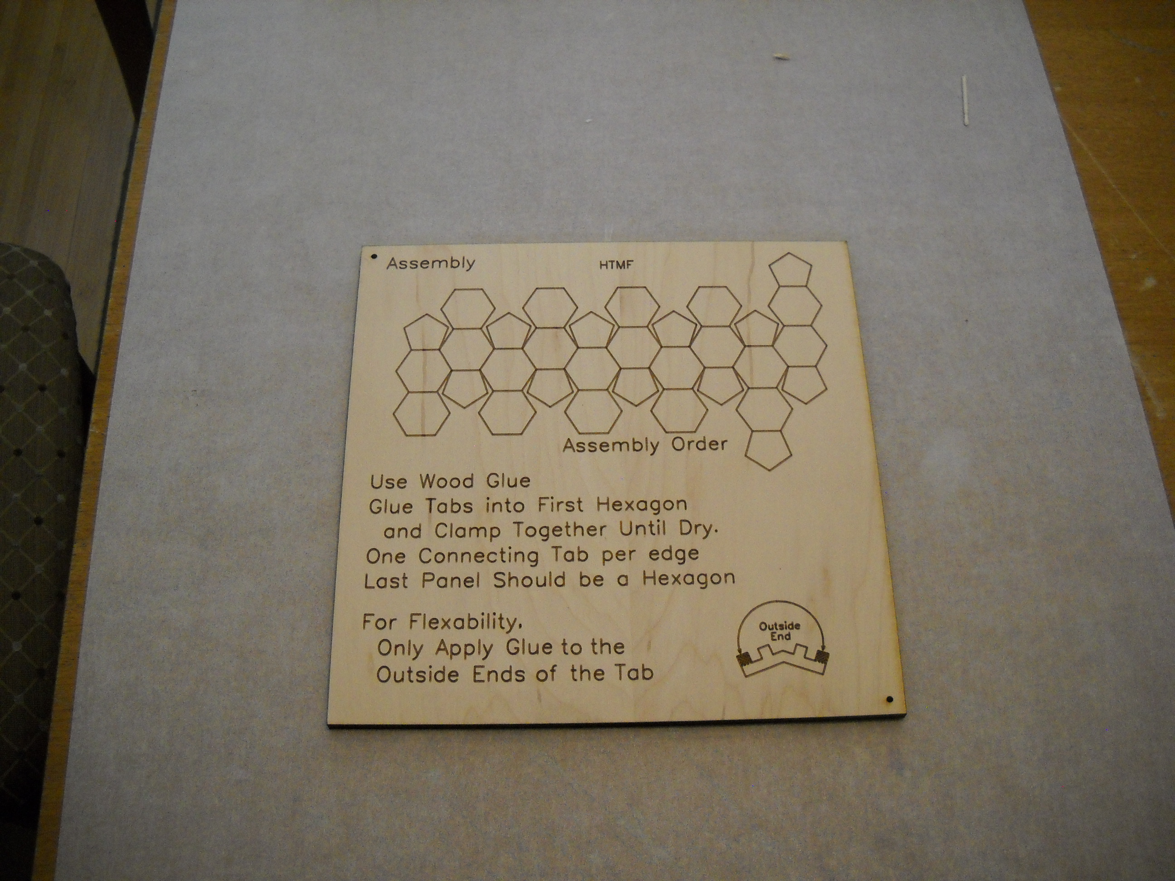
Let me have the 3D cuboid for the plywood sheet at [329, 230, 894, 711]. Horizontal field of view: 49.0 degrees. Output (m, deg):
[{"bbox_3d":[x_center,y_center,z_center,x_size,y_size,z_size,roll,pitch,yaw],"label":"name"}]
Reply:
[{"bbox_3d":[0.010,0.009,0.542,0.223,0.006,0.223,-1,63,-1],"label":"plywood sheet"}]

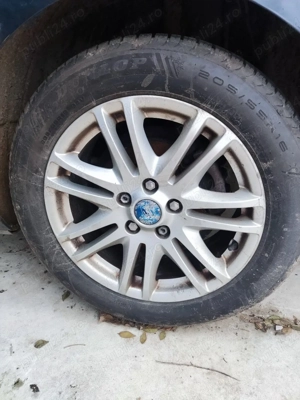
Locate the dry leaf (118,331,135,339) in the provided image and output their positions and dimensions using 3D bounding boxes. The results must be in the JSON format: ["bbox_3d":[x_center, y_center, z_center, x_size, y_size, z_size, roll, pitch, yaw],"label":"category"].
[{"bbox_3d":[-0.054,0.311,0.669,0.043,0.004,0.019,1,23,2],"label":"dry leaf"}]

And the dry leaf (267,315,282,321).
[{"bbox_3d":[0.305,0.290,0.713,0.034,0.008,0.015,-1,23,-2],"label":"dry leaf"}]

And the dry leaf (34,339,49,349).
[{"bbox_3d":[-0.245,0.320,0.646,0.023,0.006,0.026,15,28,32],"label":"dry leaf"}]

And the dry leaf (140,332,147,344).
[{"bbox_3d":[-0.015,0.315,0.660,0.013,0.004,0.033,1,23,3],"label":"dry leaf"}]

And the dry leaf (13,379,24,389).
[{"bbox_3d":[-0.256,0.356,0.561,0.018,0.006,0.014,16,28,33],"label":"dry leaf"}]

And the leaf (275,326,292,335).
[{"bbox_3d":[0.310,0.306,0.673,0.050,0.010,0.016,-10,25,-21],"label":"leaf"}]

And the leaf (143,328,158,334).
[{"bbox_3d":[0.001,0.305,0.681,0.030,0.006,0.018,10,25,22],"label":"leaf"}]

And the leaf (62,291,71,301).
[{"bbox_3d":[-0.230,0.261,0.785,0.018,0.006,0.039,5,24,13],"label":"leaf"}]

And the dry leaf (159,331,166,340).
[{"bbox_3d":[0.029,0.312,0.666,0.014,0.004,0.027,5,24,13],"label":"dry leaf"}]

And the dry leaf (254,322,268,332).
[{"bbox_3d":[0.264,0.301,0.684,0.028,0.012,0.028,3,23,8],"label":"dry leaf"}]

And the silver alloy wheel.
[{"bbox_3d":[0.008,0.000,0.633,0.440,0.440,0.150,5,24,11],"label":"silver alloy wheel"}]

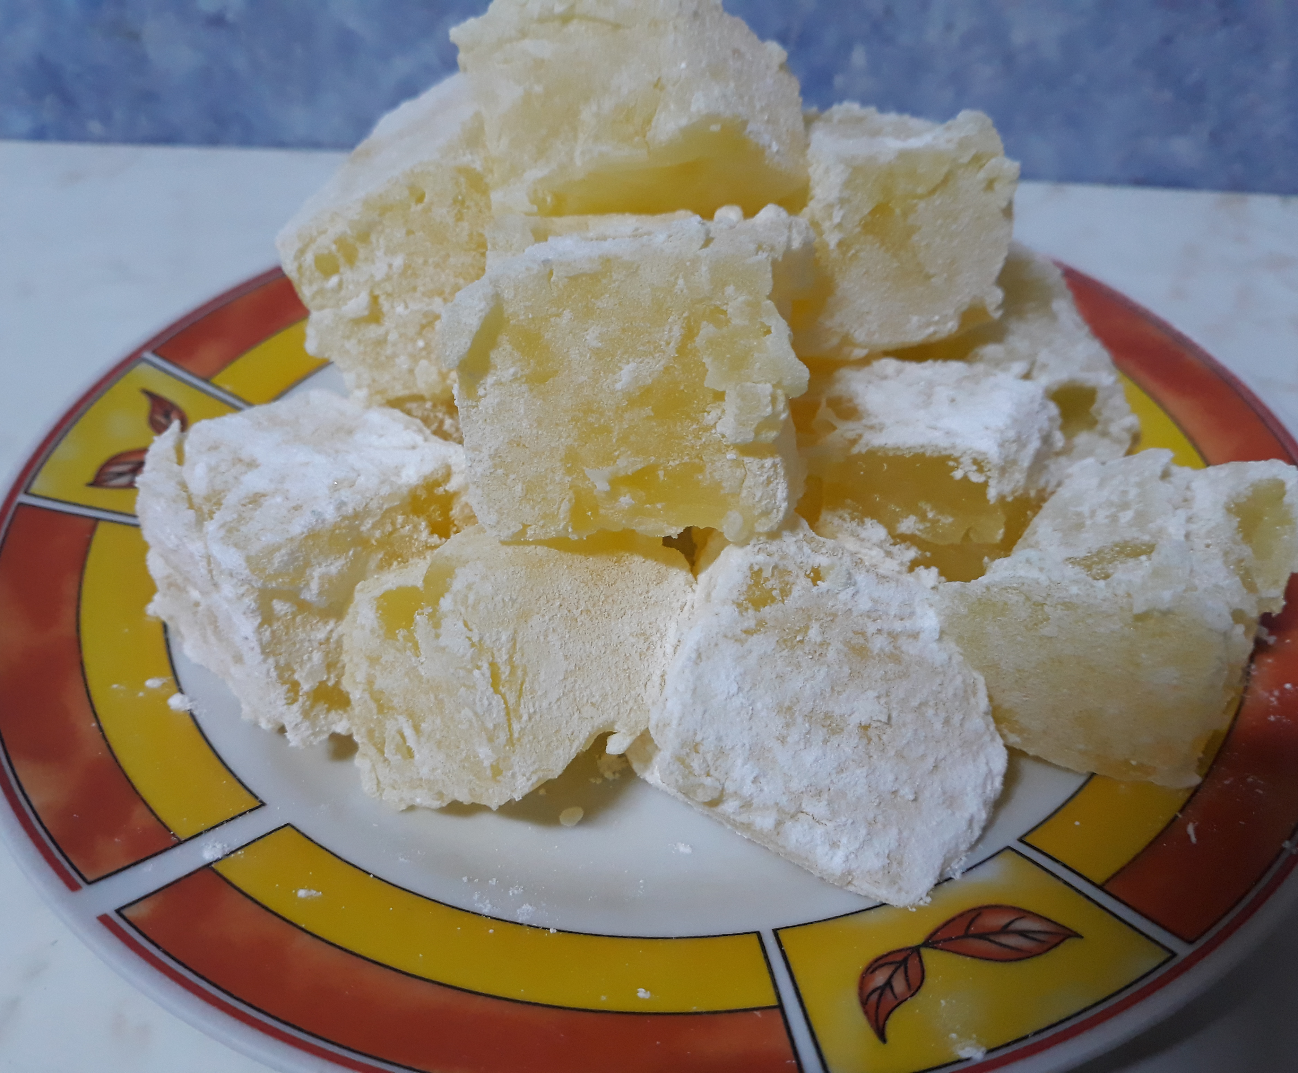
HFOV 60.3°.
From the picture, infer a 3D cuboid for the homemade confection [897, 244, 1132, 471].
[{"bbox_3d":[0.062,-0.030,0.203,0.034,0.025,0.038,-8,36,7],"label":"homemade confection"}]

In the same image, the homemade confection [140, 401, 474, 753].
[{"bbox_3d":[-0.049,0.002,0.165,0.034,0.031,0.036,-24,40,-35],"label":"homemade confection"}]

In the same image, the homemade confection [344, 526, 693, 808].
[{"bbox_3d":[-0.017,0.017,0.147,0.028,0.027,0.035,-8,-2,42],"label":"homemade confection"}]

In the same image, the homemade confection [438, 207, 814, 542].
[{"bbox_3d":[0.001,-0.022,0.147,0.038,0.034,0.040,1,18,13],"label":"homemade confection"}]

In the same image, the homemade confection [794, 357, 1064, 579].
[{"bbox_3d":[0.046,-0.013,0.192,0.035,0.025,0.032,7,35,26],"label":"homemade confection"}]

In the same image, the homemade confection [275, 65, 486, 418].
[{"bbox_3d":[-0.031,-0.051,0.180,0.042,0.030,0.039,-21,32,17],"label":"homemade confection"}]

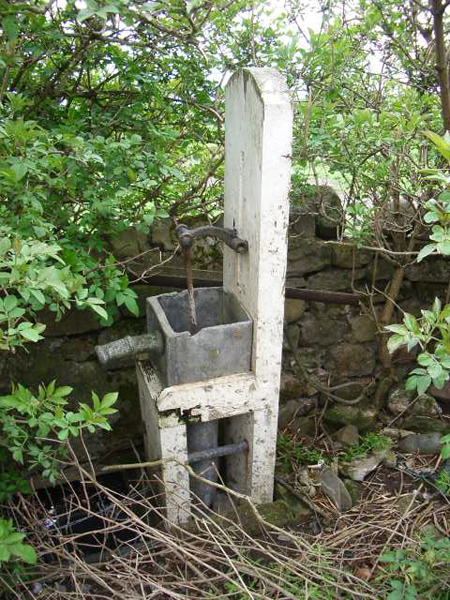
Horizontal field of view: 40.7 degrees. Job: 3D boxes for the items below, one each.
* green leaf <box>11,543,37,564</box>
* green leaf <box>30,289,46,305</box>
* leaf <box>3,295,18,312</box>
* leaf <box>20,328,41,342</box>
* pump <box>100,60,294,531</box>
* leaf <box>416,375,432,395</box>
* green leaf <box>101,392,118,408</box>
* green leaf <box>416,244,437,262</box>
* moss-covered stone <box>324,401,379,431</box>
[{"bbox_3d":[-0.580,0.734,1.750,0.083,0.012,0.054,30,51,10],"label":"green leaf"},{"bbox_3d":[-0.584,-0.011,1.900,0.064,0.012,0.031,43,64,7],"label":"green leaf"},{"bbox_3d":[-0.670,0.009,1.900,0.041,0.012,0.051,2,66,-15],"label":"leaf"},{"bbox_3d":[-0.595,0.111,1.850,0.061,0.012,0.037,30,61,2],"label":"leaf"},{"bbox_3d":[-0.141,0.046,2.024,0.587,1.525,0.299,-9,26,-19],"label":"pump"},{"bbox_3d":[0.663,0.280,2.000,0.043,0.012,0.068,26,70,26],"label":"leaf"},{"bbox_3d":[-0.371,0.323,1.950,0.035,0.012,0.068,41,63,15],"label":"green leaf"},{"bbox_3d":[0.664,-0.152,2.000,0.079,0.012,0.036,-39,65,-3],"label":"green leaf"},{"bbox_3d":[0.559,0.510,2.680,0.220,0.110,0.150,-9,26,-19],"label":"moss-covered stone"}]

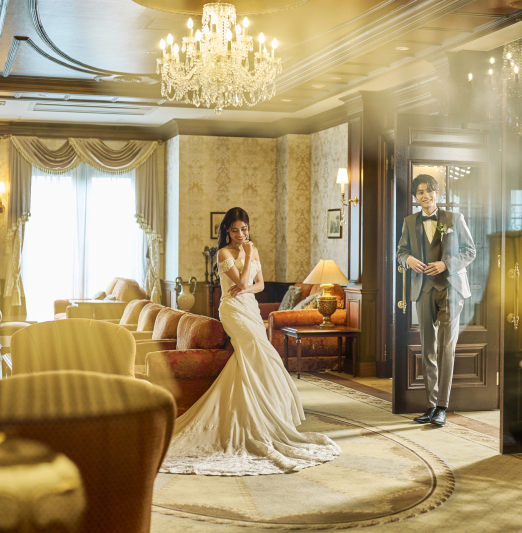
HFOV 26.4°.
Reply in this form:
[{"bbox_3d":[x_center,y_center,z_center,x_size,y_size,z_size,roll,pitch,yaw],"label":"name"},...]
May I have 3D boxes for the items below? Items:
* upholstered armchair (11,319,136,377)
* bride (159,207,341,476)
[{"bbox_3d":[-1.079,0.719,6.479,0.770,0.820,0.760,0,1,-16],"label":"upholstered armchair"},{"bbox_3d":[-0.064,0.367,6.820,1.200,1.530,1.500,0,1,-20],"label":"bride"}]

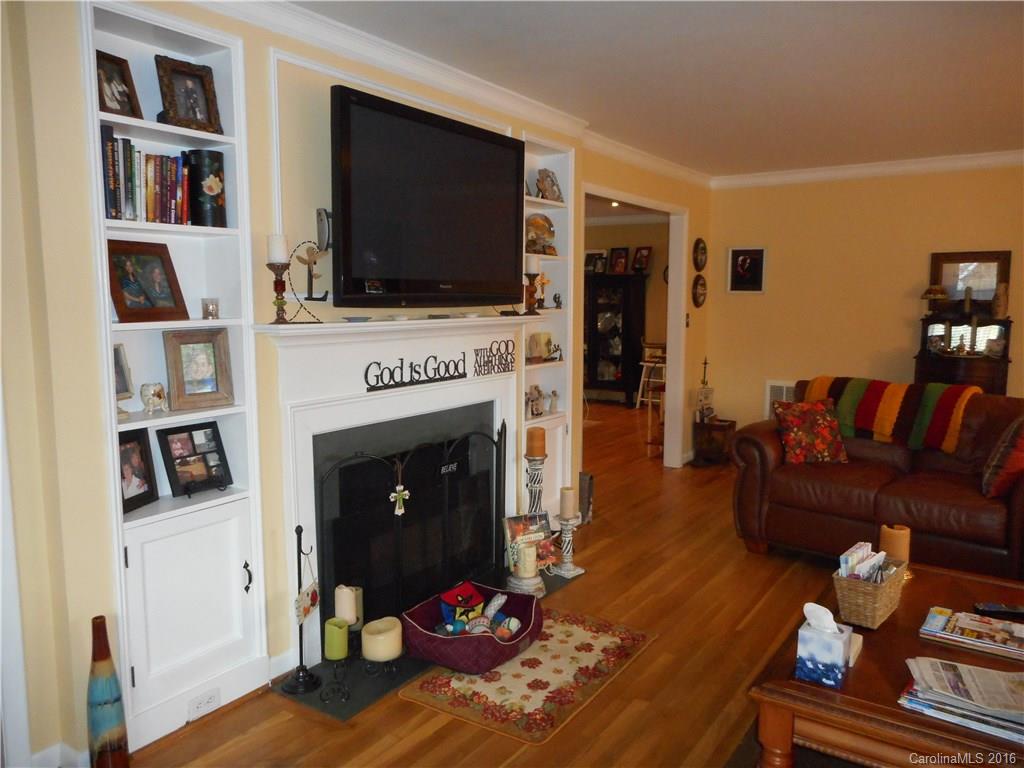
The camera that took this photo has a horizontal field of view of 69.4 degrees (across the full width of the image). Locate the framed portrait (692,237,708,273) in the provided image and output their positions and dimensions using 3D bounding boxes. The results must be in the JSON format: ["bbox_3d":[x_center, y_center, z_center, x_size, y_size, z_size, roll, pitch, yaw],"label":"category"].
[{"bbox_3d":[1.611,-1.101,6.328,0.030,0.289,0.260,5,8,35],"label":"framed portrait"}]

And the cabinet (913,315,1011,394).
[{"bbox_3d":[3.266,0.170,5.397,0.600,1.300,0.380,5,8,35],"label":"cabinet"}]

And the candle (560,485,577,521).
[{"bbox_3d":[0.295,0.623,3.843,0.079,0.150,0.079,4,8,34],"label":"candle"}]

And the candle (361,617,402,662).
[{"bbox_3d":[-0.514,0.995,2.901,0.160,0.125,0.160,0,7,-2],"label":"candle"}]

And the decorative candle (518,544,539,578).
[{"bbox_3d":[0.077,0.856,3.575,0.083,0.150,0.083,4,8,34],"label":"decorative candle"}]

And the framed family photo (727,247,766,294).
[{"bbox_3d":[2.015,-0.976,6.363,0.305,0.375,0.025,4,8,34],"label":"framed family photo"}]

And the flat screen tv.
[{"bbox_3d":[-0.312,-0.740,3.212,0.080,0.792,1.190,5,8,35],"label":"flat screen tv"}]

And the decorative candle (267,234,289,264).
[{"bbox_3d":[-0.815,-0.465,2.574,0.074,0.105,0.074,5,8,35],"label":"decorative candle"}]

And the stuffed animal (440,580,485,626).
[{"bbox_3d":[-0.209,0.945,3.155,0.155,0.160,0.140,-3,7,-25],"label":"stuffed animal"}]

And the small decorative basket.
[{"bbox_3d":[1.121,0.645,2.301,0.128,0.142,0.258,6,9,40],"label":"small decorative basket"}]

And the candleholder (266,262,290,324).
[{"bbox_3d":[-0.817,-0.316,2.590,0.082,0.210,0.082,5,8,35],"label":"candleholder"}]

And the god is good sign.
[{"bbox_3d":[-0.287,-0.097,3.423,0.025,0.163,1.070,4,8,34],"label":"god is good sign"}]

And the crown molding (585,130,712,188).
[{"bbox_3d":[1.090,-1.622,5.480,0.062,0.065,2.399,5,8,35],"label":"crown molding"}]

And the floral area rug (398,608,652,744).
[{"bbox_3d":[0.108,1.087,2.907,0.602,0.010,0.955,4,8,34],"label":"floral area rug"}]

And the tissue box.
[{"bbox_3d":[0.822,0.704,1.944,0.108,0.125,0.106,4,8,34],"label":"tissue box"}]

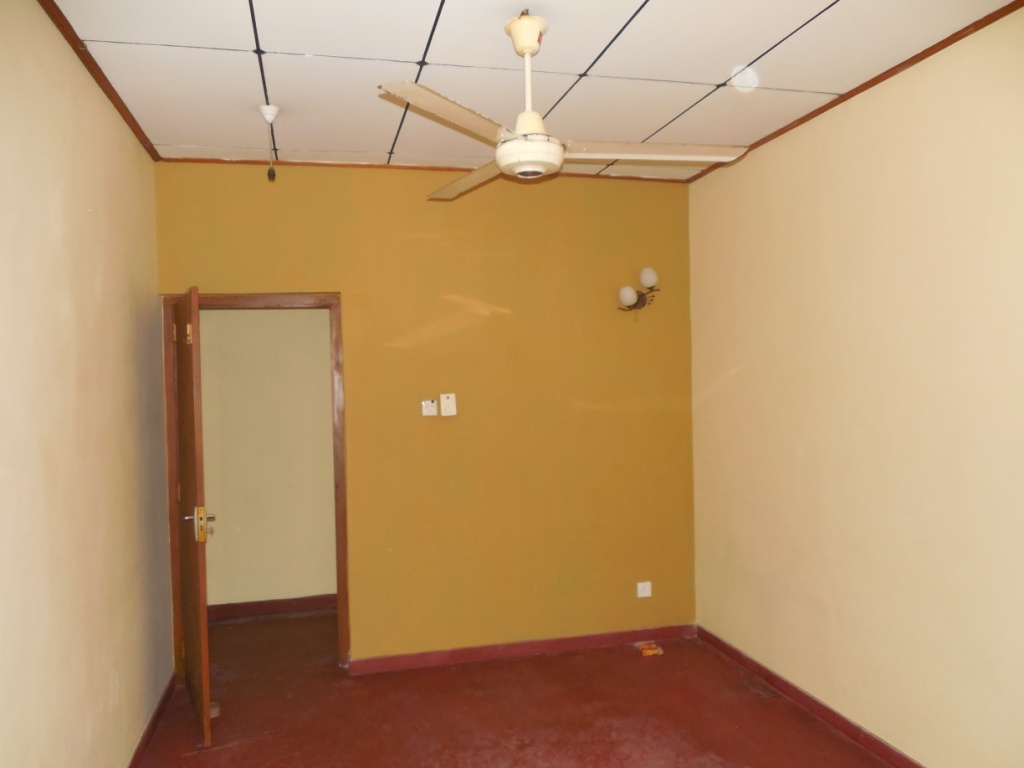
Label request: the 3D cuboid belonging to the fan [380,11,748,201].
[{"bbox_3d":[0.059,-0.931,2.422,1.280,0.530,1.260,-2,1,-15],"label":"fan"}]

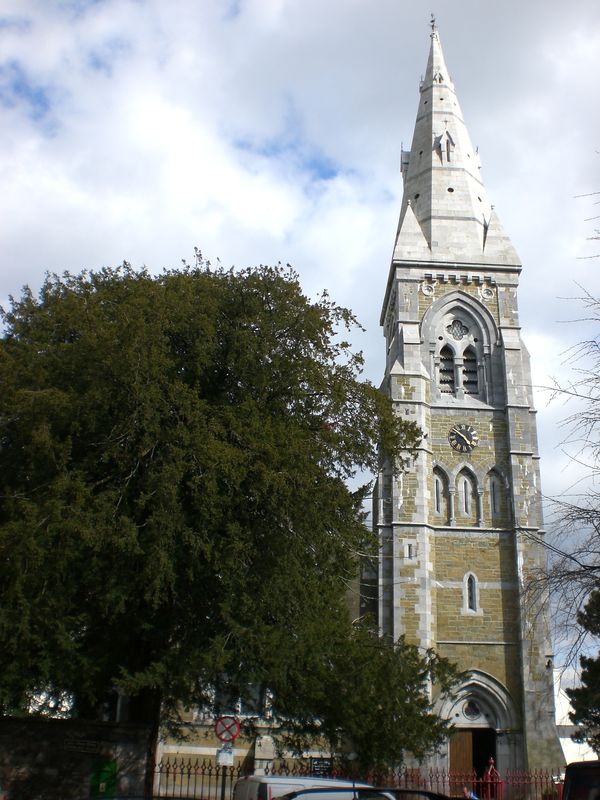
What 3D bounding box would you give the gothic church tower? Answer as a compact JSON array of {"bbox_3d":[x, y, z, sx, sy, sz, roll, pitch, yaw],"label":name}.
[{"bbox_3d":[7.944,-3.353,47.787,7.973,45.836,7.638,2,-24,0],"label":"gothic church tower"}]

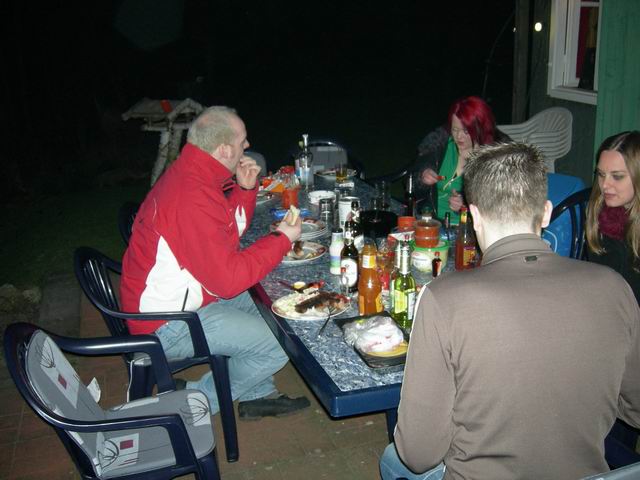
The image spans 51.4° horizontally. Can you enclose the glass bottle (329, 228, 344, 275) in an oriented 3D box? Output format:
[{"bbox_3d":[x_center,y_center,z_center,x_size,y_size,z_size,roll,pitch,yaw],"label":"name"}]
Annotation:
[{"bbox_3d":[0.060,0.037,2.368,0.060,0.161,0.060,-3,18,1],"label":"glass bottle"}]

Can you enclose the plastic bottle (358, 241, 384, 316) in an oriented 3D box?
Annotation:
[{"bbox_3d":[0.164,0.115,2.105,0.082,0.228,0.082,-1,19,0],"label":"plastic bottle"}]

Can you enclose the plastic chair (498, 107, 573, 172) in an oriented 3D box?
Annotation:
[{"bbox_3d":[1.492,-0.443,4.774,0.570,0.900,0.570,-5,19,-11],"label":"plastic chair"}]

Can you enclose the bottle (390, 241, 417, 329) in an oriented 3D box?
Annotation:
[{"bbox_3d":[0.245,0.126,1.904,0.062,0.259,0.062,-3,18,1],"label":"bottle"}]

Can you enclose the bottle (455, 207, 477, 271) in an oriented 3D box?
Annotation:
[{"bbox_3d":[0.511,-0.008,2.332,0.069,0.223,0.069,-3,18,1],"label":"bottle"}]

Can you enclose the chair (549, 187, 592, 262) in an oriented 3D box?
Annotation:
[{"bbox_3d":[1.011,0.210,2.913,0.570,0.840,0.570,-9,19,-18],"label":"chair"}]

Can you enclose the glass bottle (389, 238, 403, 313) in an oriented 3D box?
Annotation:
[{"bbox_3d":[0.257,0.110,2.106,0.064,0.231,0.064,-1,19,0],"label":"glass bottle"}]

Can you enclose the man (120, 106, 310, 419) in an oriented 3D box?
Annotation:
[{"bbox_3d":[-0.428,0.119,2.672,0.770,1.310,0.540,-3,19,-7],"label":"man"}]

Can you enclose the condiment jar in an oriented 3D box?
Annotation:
[{"bbox_3d":[0.380,-0.026,2.355,0.084,0.086,0.084,-3,18,1],"label":"condiment jar"}]

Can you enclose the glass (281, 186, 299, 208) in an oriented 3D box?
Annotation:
[{"bbox_3d":[-0.147,-0.208,3.273,0.082,0.087,0.082,-1,19,0],"label":"glass"}]

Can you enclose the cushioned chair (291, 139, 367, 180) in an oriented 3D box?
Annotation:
[{"bbox_3d":[0.076,-0.215,4.368,0.570,0.830,0.580,-5,19,-11],"label":"cushioned chair"}]

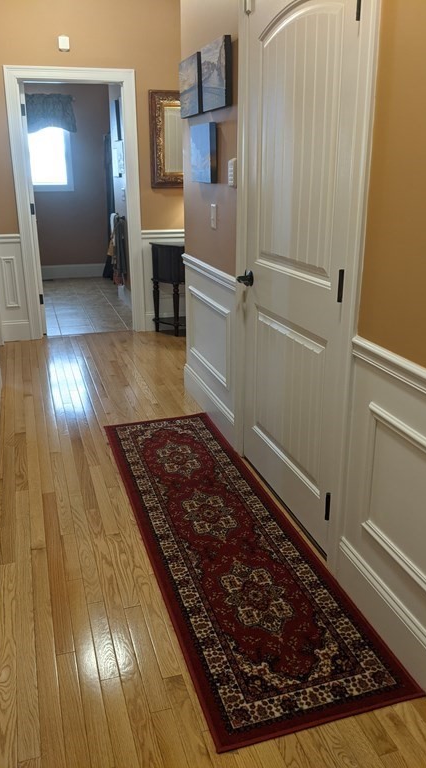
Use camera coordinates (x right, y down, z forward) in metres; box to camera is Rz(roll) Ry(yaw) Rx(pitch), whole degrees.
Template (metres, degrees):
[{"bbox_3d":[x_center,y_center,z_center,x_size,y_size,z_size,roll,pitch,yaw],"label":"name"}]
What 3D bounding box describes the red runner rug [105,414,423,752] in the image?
[{"bbox_3d":[-0.014,0.557,2.542,0.606,0.010,2.140,-6,20,-16],"label":"red runner rug"}]

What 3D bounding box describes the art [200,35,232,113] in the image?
[{"bbox_3d":[0.017,-1.456,2.839,0.034,0.287,0.370,-6,20,-16],"label":"art"}]

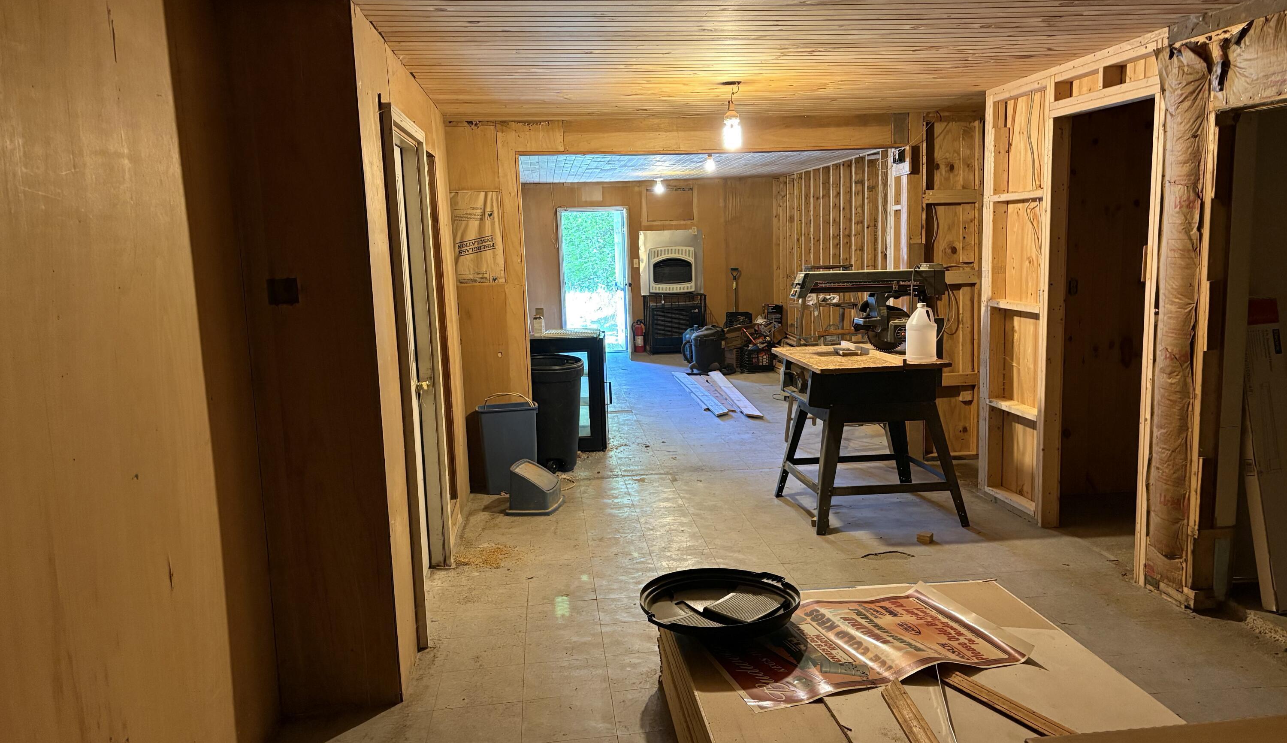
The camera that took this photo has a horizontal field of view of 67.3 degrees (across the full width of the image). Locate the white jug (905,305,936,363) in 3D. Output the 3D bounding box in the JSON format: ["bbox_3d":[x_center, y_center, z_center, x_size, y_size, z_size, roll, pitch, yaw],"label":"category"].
[{"bbox_3d":[1.461,-0.203,5.063,0.157,0.305,0.157,-3,8,-6],"label":"white jug"}]

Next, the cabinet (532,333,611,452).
[{"bbox_3d":[-0.559,0.149,7.555,0.620,0.860,0.520,-1,8,4],"label":"cabinet"}]

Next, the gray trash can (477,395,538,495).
[{"bbox_3d":[-0.858,0.464,6.221,0.385,0.610,0.260,-3,8,-6],"label":"gray trash can"}]

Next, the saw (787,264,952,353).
[{"bbox_3d":[1.244,-0.337,5.337,0.890,0.490,0.420,-3,8,-6],"label":"saw"}]

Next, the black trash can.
[{"bbox_3d":[-0.692,0.302,6.861,0.570,0.750,0.570,-3,8,-6],"label":"black trash can"}]

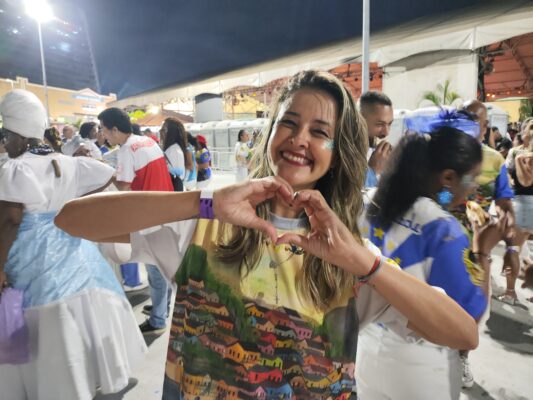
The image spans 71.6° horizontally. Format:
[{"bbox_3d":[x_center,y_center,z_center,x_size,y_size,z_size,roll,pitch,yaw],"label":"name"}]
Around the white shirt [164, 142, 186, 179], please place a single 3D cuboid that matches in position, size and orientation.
[{"bbox_3d":[-0.953,-0.391,3.850,0.260,0.450,0.390,2,9,24],"label":"white shirt"}]

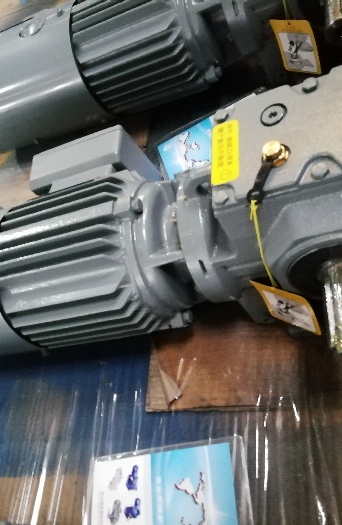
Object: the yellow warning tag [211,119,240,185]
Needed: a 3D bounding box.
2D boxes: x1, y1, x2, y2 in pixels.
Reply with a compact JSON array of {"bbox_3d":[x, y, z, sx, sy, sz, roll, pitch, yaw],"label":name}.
[{"bbox_3d":[0.052,-0.106,0.503,0.028,0.002,0.075,-13,55,25],"label":"yellow warning tag"}]

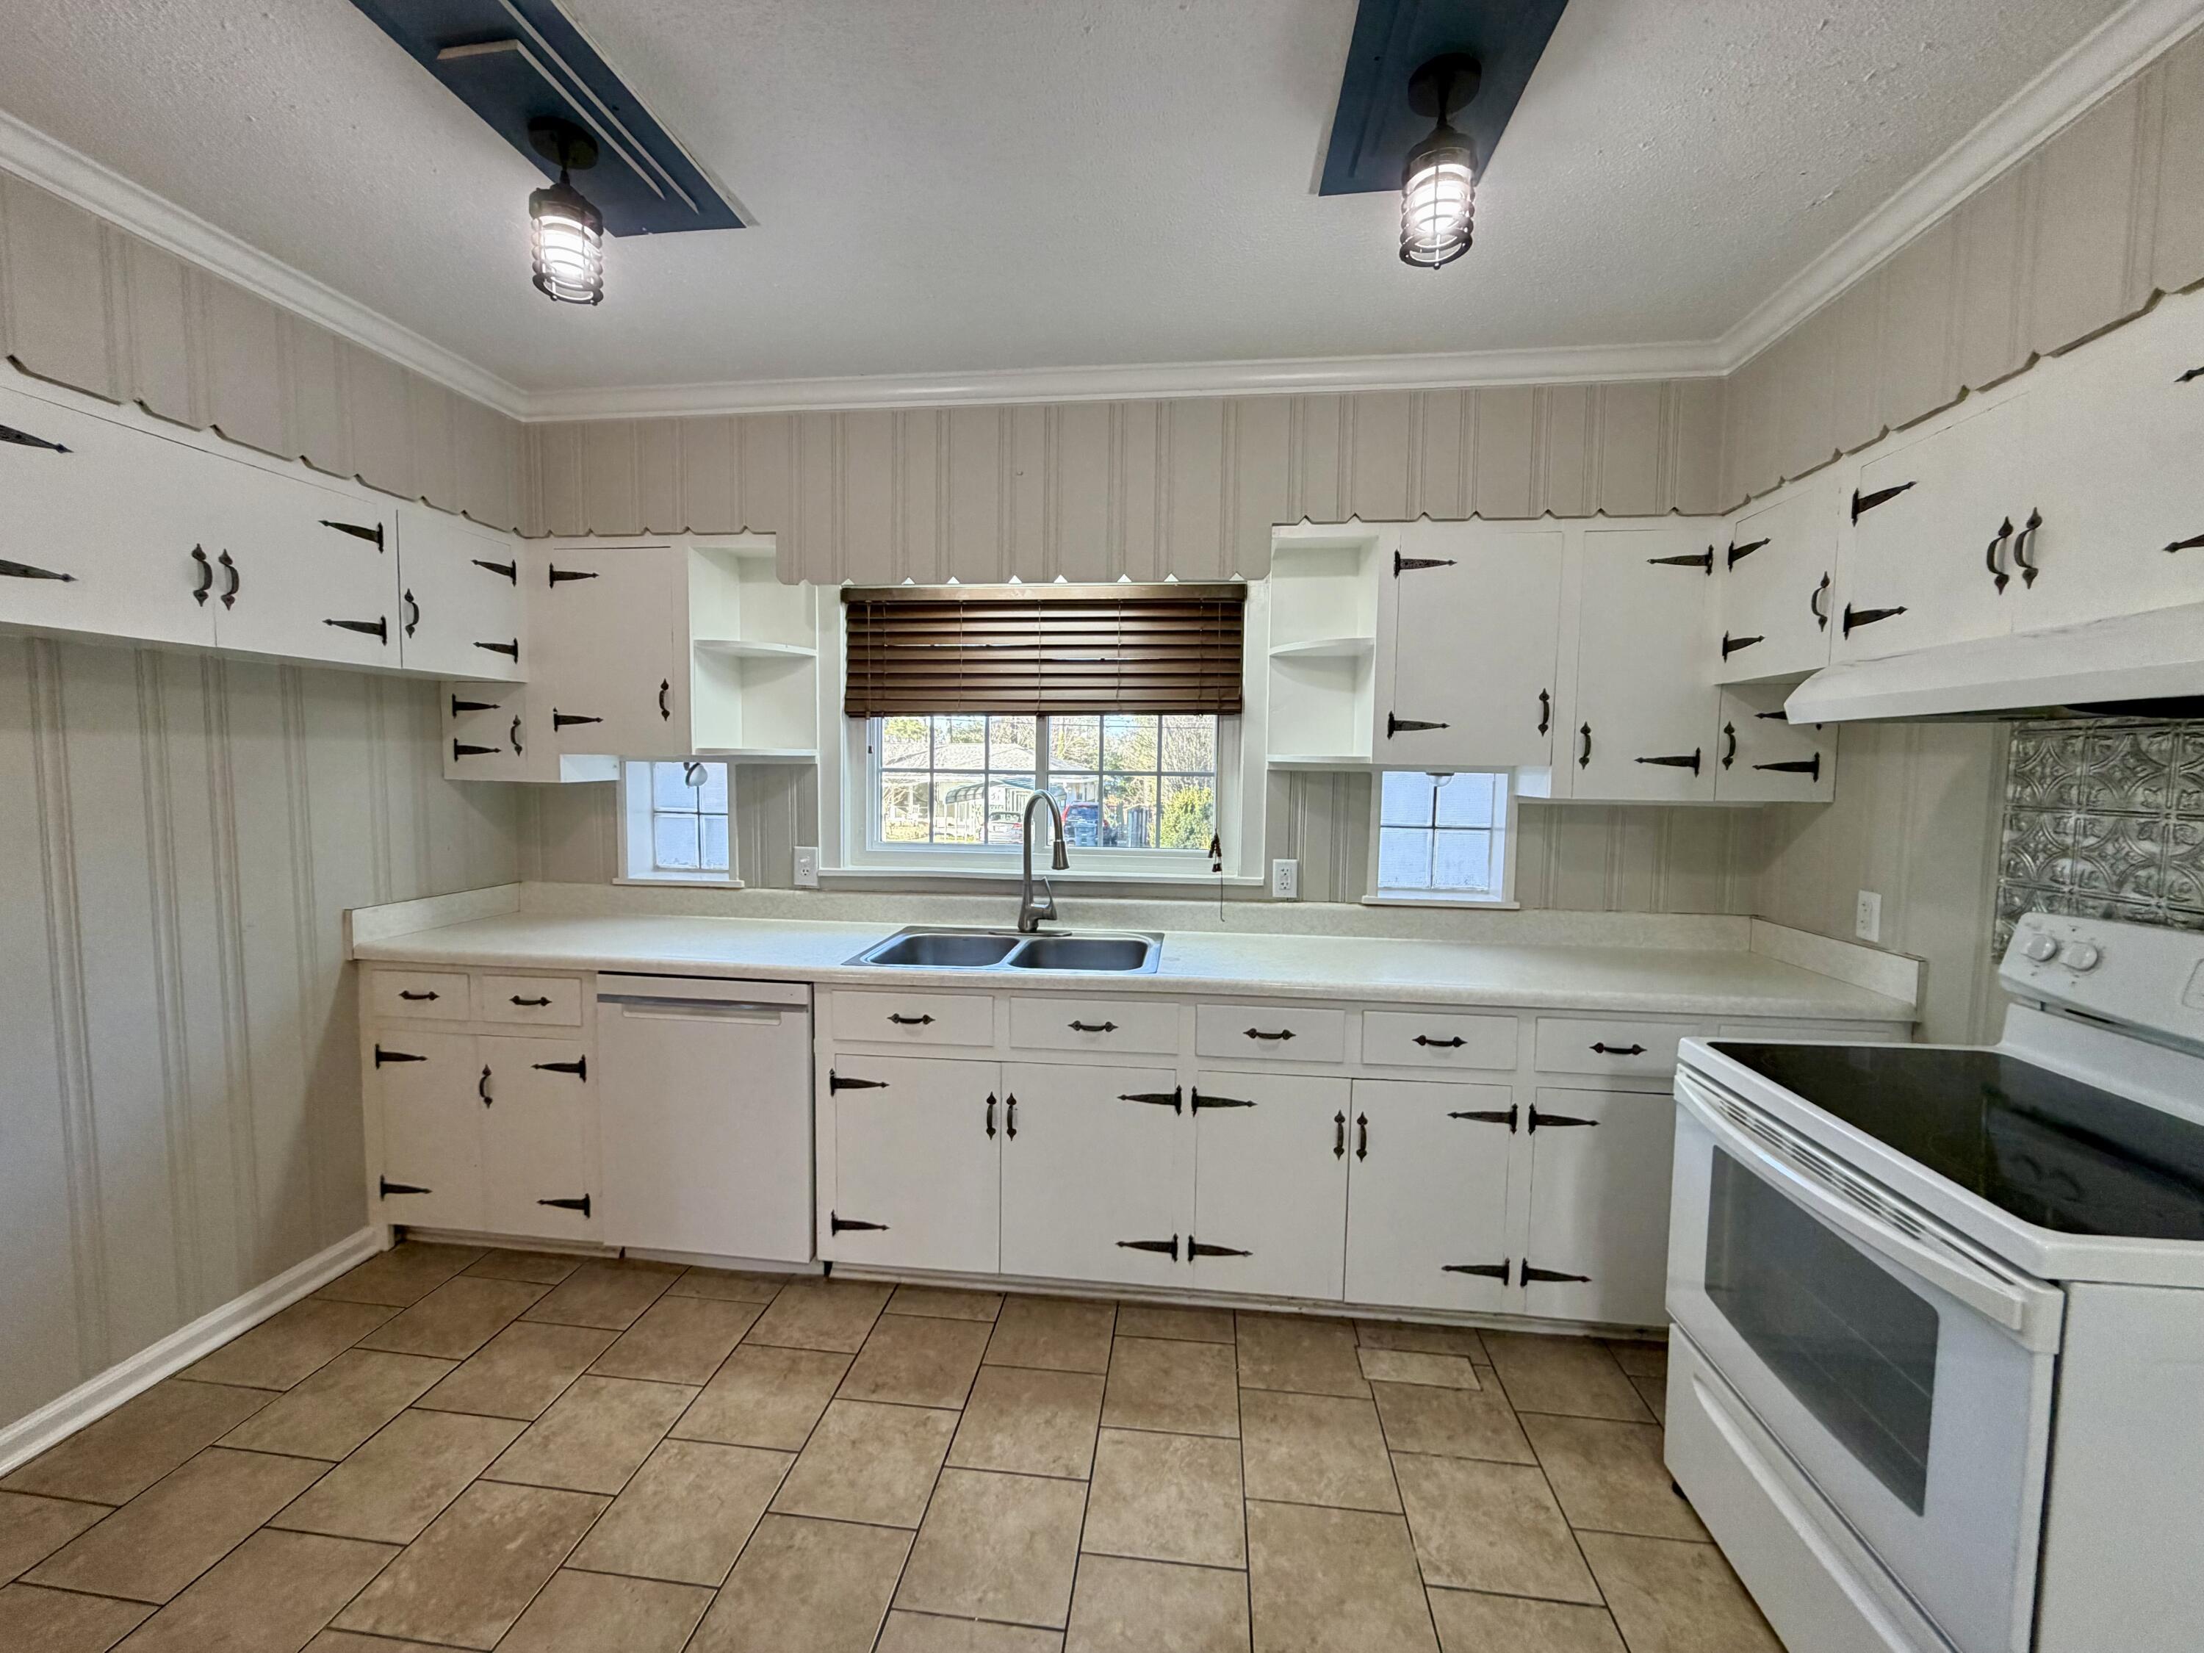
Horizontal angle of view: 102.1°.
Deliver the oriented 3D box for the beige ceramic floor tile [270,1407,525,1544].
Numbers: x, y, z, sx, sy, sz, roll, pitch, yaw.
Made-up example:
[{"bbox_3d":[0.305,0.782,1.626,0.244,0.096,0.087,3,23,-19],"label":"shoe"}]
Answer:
[{"bbox_3d":[-1.412,1.317,1.816,0.303,0.011,0.306,1,5,7],"label":"beige ceramic floor tile"}]

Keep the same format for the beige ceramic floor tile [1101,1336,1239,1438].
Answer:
[{"bbox_3d":[0.167,1.309,2.085,0.304,0.010,0.305,1,5,7],"label":"beige ceramic floor tile"}]

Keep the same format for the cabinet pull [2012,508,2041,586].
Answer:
[{"bbox_3d":[1.465,-0.440,1.417,0.025,0.126,0.022,1,5,7],"label":"cabinet pull"}]

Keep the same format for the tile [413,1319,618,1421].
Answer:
[{"bbox_3d":[-1.376,1.292,2.123,0.304,0.010,0.305,1,5,7],"label":"tile"}]

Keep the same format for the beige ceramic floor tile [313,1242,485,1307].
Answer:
[{"bbox_3d":[-1.948,1.255,2.499,0.303,0.011,0.299,1,5,7],"label":"beige ceramic floor tile"}]

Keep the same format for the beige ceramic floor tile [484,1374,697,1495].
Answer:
[{"bbox_3d":[-1.089,1.311,1.931,0.303,0.011,0.306,1,5,7],"label":"beige ceramic floor tile"}]

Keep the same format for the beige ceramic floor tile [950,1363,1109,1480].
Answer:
[{"bbox_3d":[-0.155,1.317,1.976,0.302,0.010,0.304,1,5,7],"label":"beige ceramic floor tile"}]

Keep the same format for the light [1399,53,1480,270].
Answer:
[{"bbox_3d":[0.486,-0.942,1.277,0.100,0.240,0.100,1,5,7],"label":"light"}]

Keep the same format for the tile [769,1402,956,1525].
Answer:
[{"bbox_3d":[-0.475,1.317,1.851,0.302,0.010,0.302,1,5,7],"label":"tile"}]

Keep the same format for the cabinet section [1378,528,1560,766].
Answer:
[{"bbox_3d":[0.995,-0.496,2.534,0.472,0.646,0.277,1,4,6],"label":"cabinet section"}]

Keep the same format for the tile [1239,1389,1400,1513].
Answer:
[{"bbox_3d":[0.455,1.329,1.904,0.302,0.010,0.304,1,5,7],"label":"tile"}]

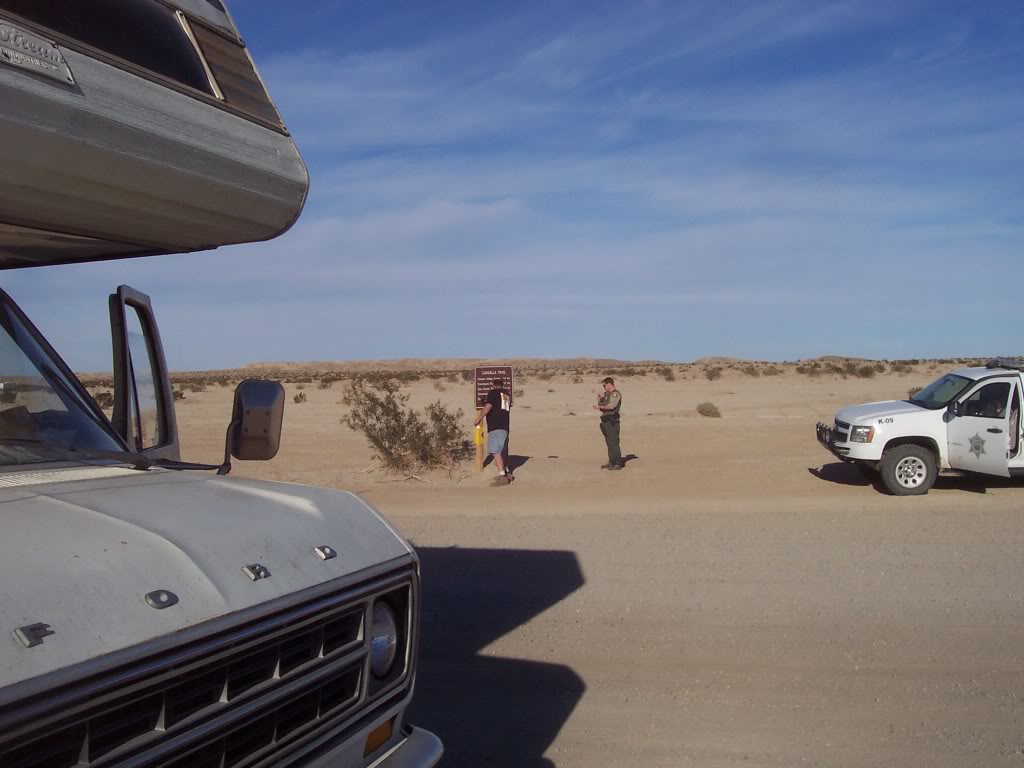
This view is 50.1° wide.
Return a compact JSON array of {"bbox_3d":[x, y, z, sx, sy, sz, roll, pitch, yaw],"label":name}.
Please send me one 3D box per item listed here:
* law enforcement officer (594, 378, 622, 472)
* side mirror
[{"bbox_3d":[1.832,0.762,21.000,0.470,1.770,0.520,-1,1,-30],"label":"law enforcement officer"},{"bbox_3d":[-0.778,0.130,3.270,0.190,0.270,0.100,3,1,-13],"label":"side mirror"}]

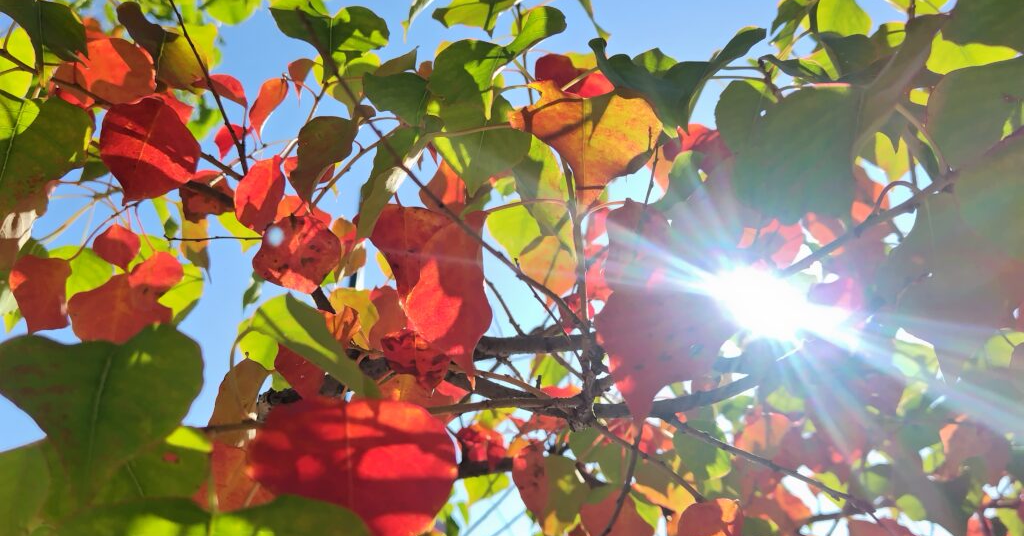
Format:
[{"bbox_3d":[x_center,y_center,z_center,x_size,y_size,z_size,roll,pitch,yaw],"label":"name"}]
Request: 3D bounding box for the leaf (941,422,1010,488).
[{"bbox_3d":[0.368,0.148,0.541,0.057,0.051,0.022,0,-23,34],"label":"leaf"}]

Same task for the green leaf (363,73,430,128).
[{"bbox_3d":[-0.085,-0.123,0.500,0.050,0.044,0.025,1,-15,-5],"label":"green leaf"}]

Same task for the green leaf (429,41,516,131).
[{"bbox_3d":[-0.026,-0.119,0.445,0.055,0.058,0.022,0,-5,-3],"label":"green leaf"}]

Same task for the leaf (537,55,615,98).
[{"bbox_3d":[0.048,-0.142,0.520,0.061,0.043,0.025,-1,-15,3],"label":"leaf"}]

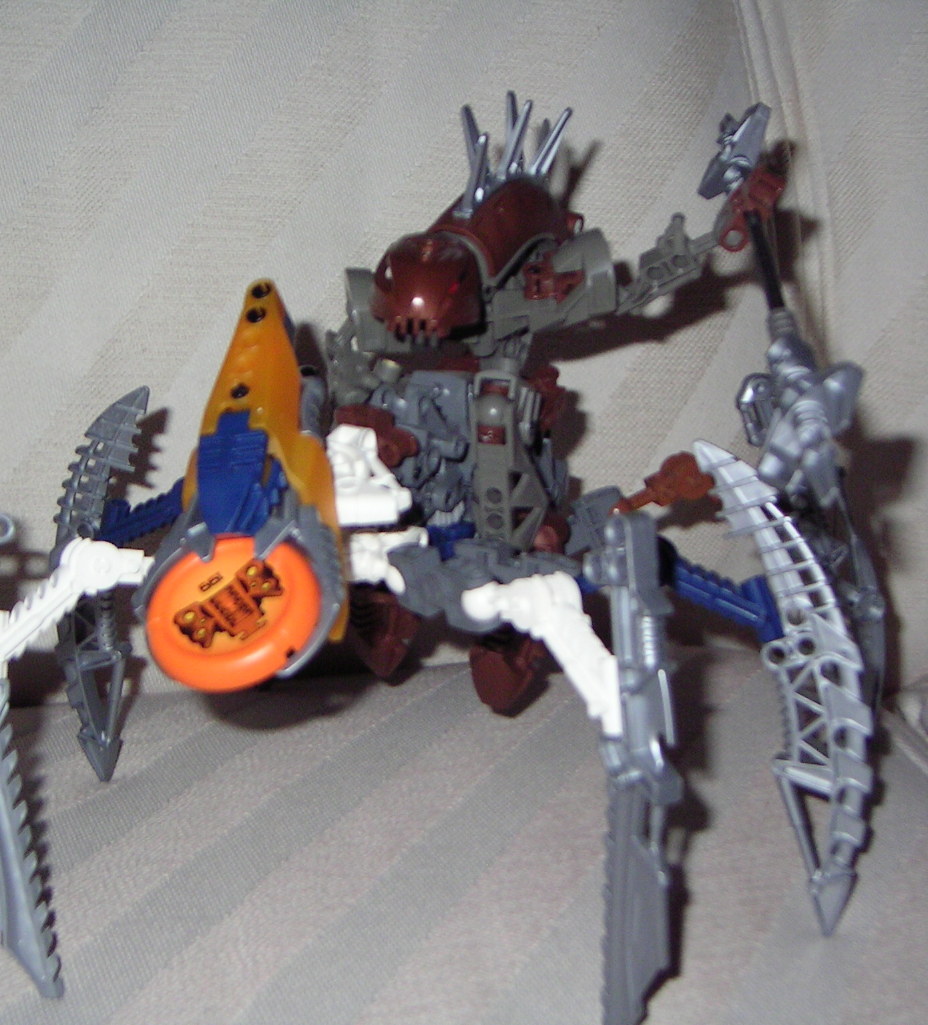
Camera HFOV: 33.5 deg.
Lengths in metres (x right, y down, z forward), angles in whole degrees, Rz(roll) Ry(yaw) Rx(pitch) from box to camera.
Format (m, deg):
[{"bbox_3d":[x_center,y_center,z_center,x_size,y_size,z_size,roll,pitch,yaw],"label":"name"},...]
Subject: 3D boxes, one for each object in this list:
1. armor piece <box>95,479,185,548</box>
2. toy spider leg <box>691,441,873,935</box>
[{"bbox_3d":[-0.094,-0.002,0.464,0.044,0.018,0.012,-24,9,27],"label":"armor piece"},{"bbox_3d":[0.081,0.041,0.373,0.026,0.124,0.012,-11,9,14],"label":"toy spider leg"}]

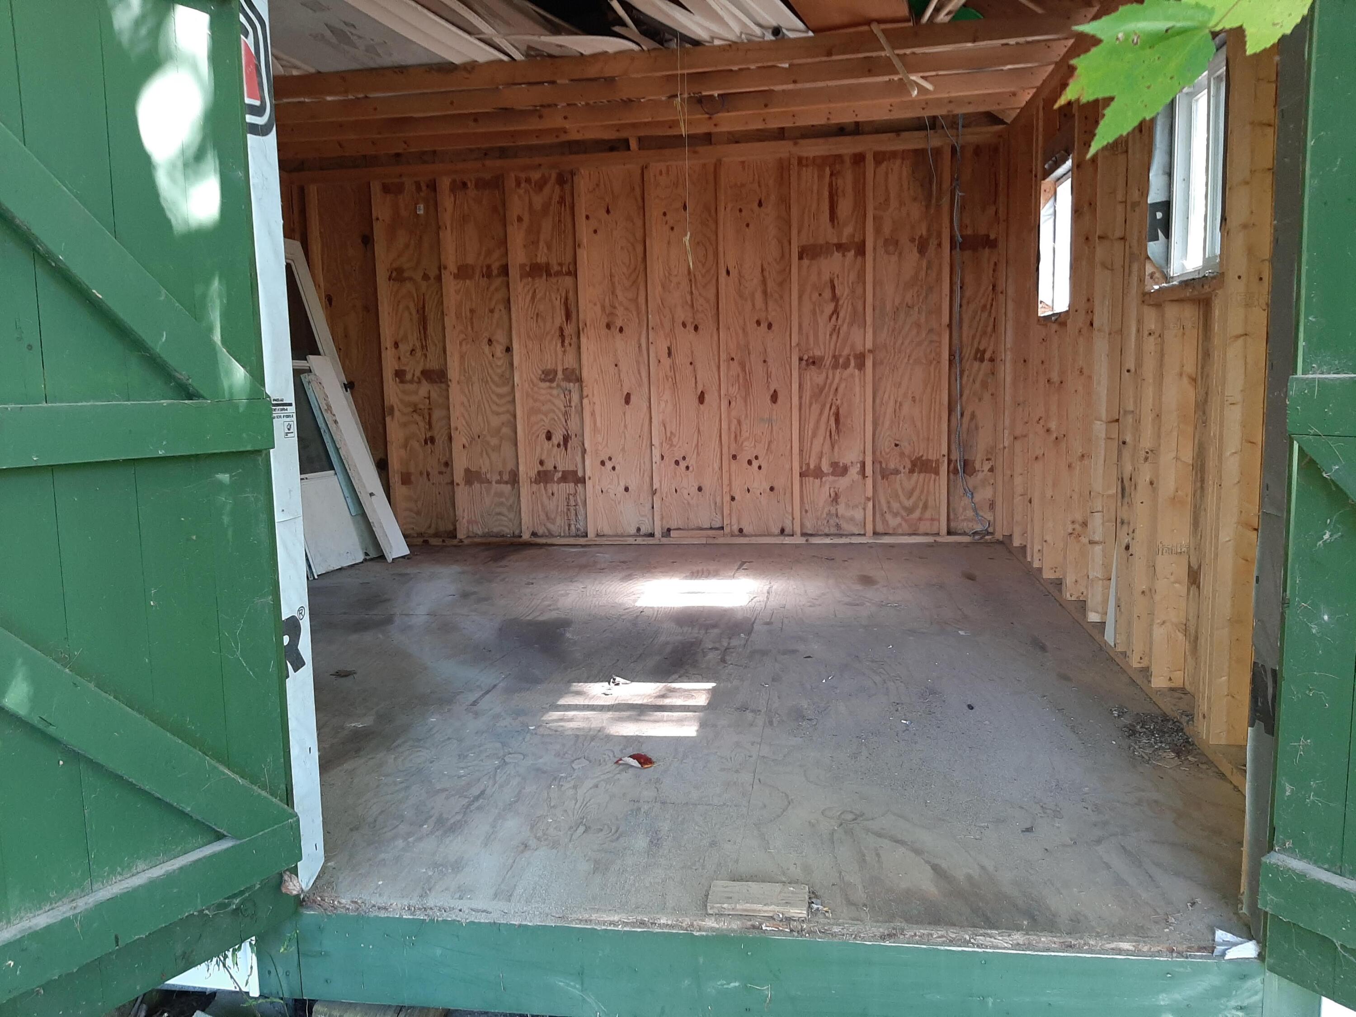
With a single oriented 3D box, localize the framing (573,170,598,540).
[{"bbox_3d":[-0.535,-0.878,5.932,0.038,2.108,0.089,0,8,9],"label":"framing"}]

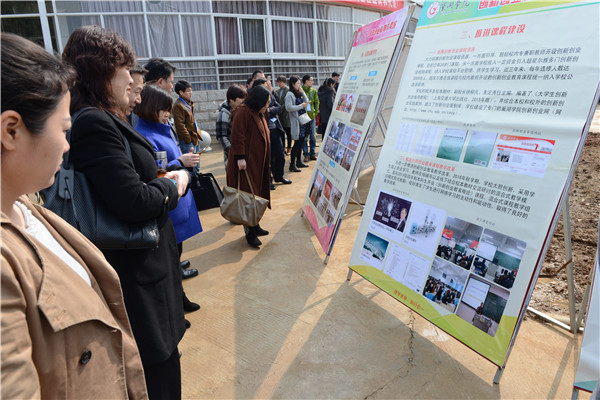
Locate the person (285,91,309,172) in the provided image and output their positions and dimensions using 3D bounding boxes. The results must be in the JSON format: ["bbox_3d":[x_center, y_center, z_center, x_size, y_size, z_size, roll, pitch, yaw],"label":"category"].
[{"bbox_3d":[-0.040,-1.345,7.109,0.400,1.640,0.460,7,19,27],"label":"person"}]

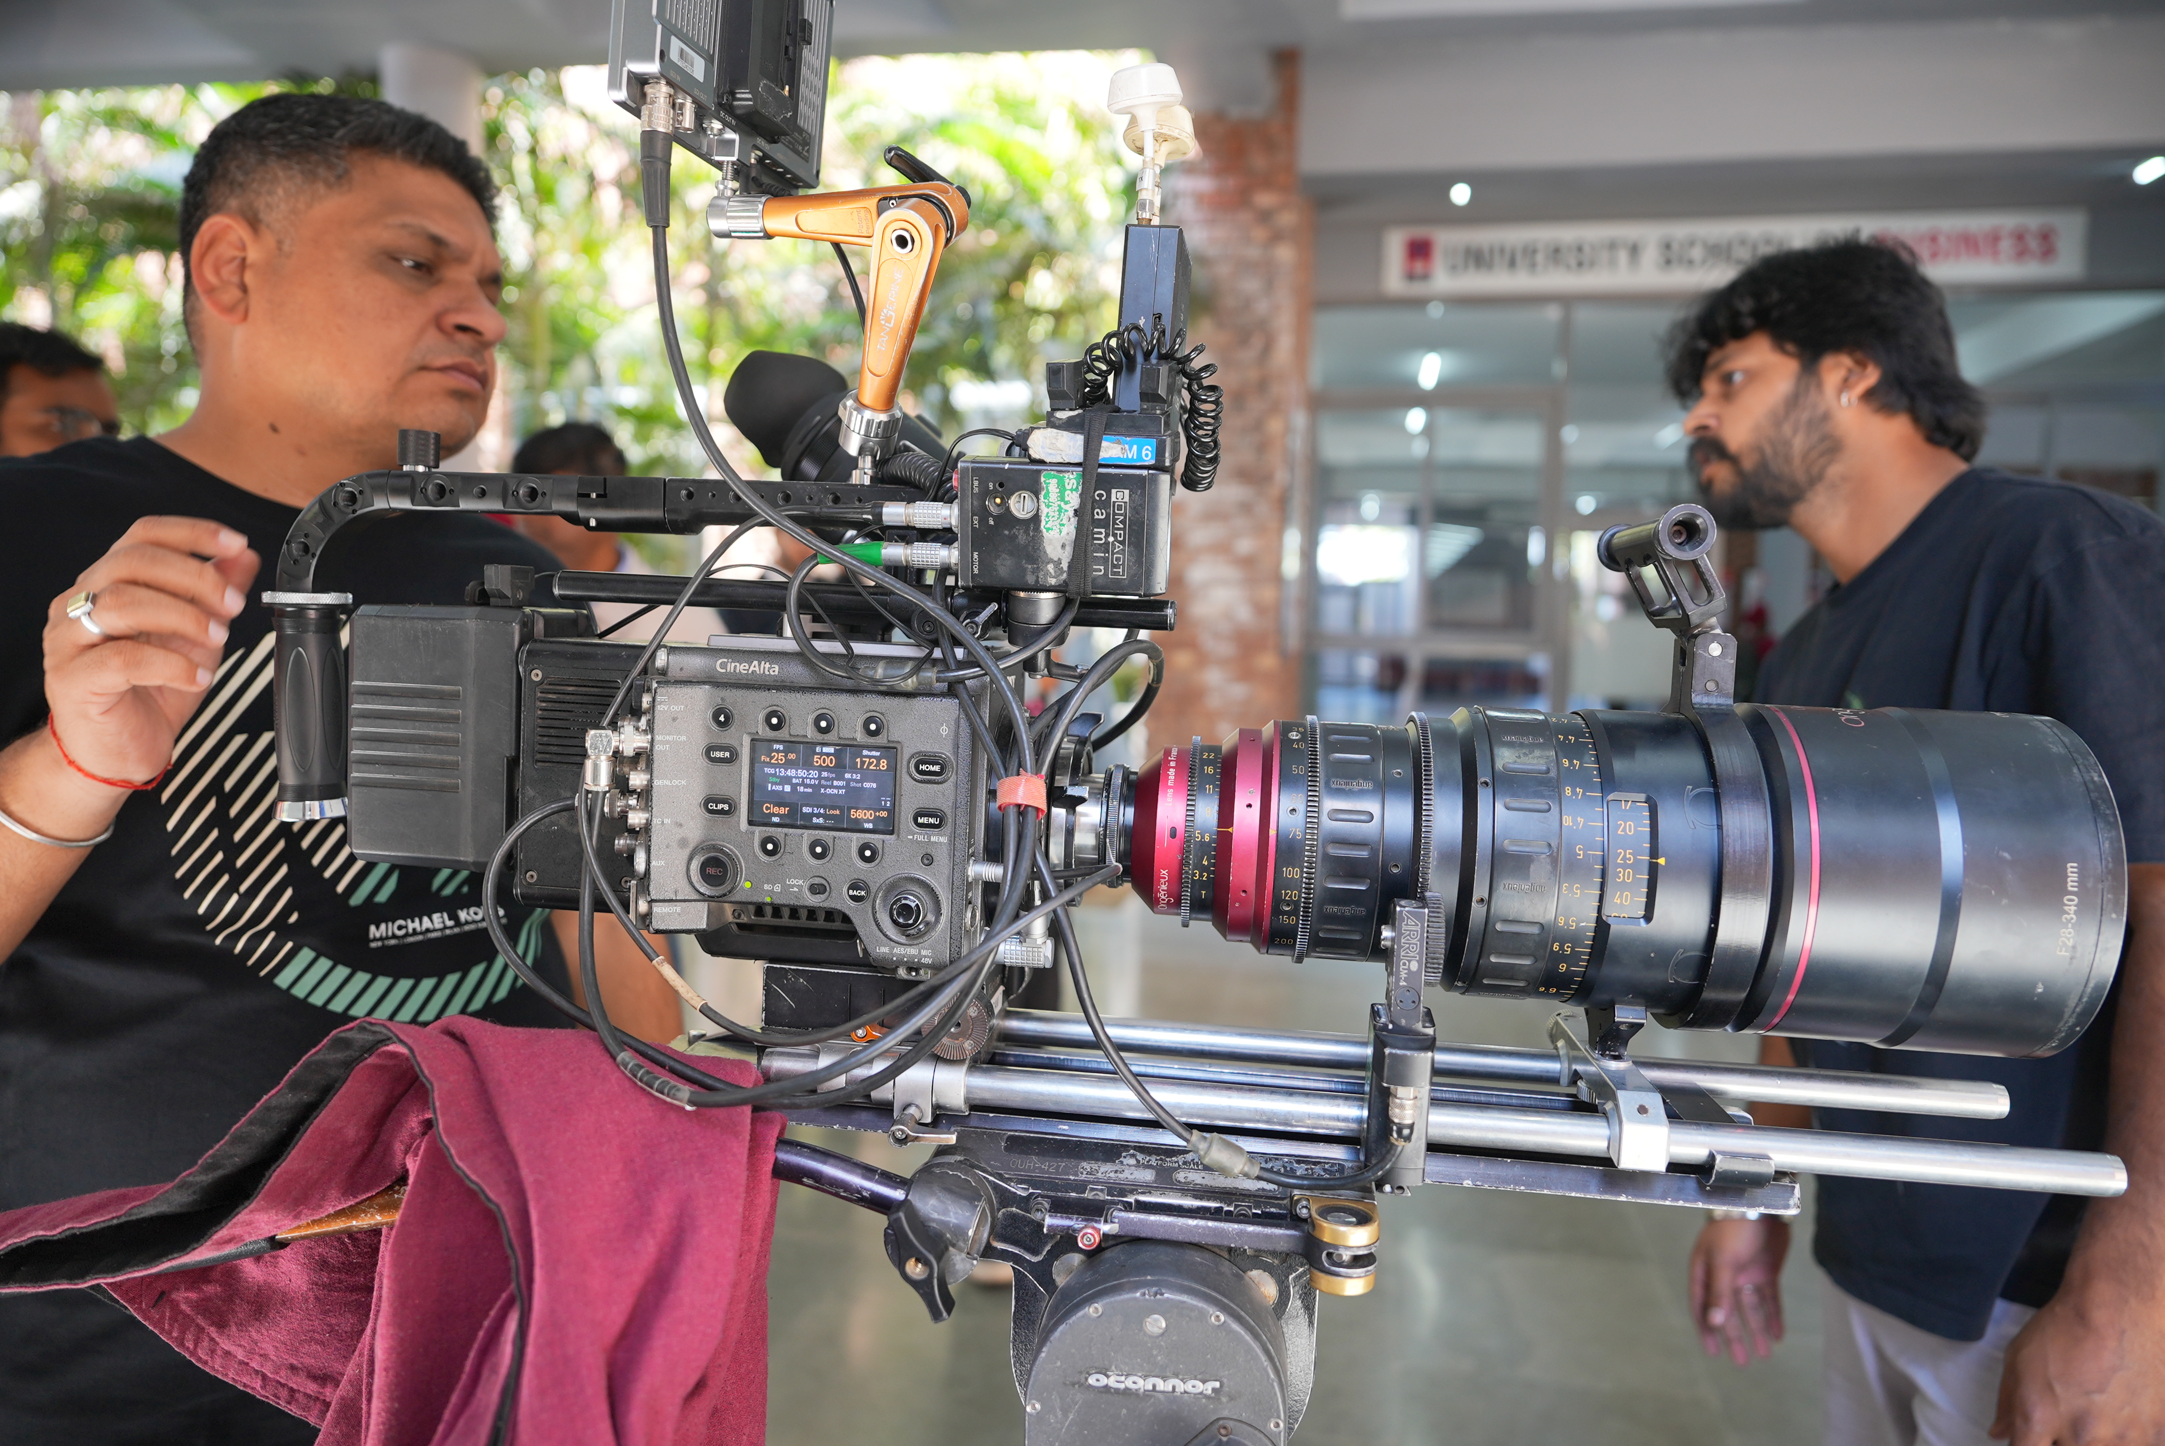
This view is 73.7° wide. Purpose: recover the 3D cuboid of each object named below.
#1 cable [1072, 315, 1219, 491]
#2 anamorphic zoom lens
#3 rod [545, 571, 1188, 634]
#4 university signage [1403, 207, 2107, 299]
[{"bbox_3d":[0.031,-0.154,0.692,0.068,0.084,0.045,1,5,6],"label":"cable"},{"bbox_3d":[0.232,0.066,0.711,0.437,0.162,0.162,3,4,6],"label":"anamorphic zoom lens"},{"bbox_3d":[-0.109,-0.060,0.714,0.312,0.015,0.015,3,4,6],"label":"rod"},{"bbox_3d":[2.883,-2.098,6.455,3.030,0.305,0.060,1,5,7],"label":"university signage"}]

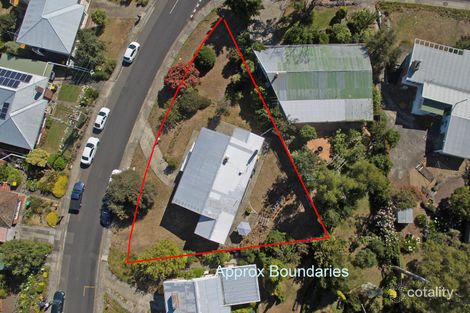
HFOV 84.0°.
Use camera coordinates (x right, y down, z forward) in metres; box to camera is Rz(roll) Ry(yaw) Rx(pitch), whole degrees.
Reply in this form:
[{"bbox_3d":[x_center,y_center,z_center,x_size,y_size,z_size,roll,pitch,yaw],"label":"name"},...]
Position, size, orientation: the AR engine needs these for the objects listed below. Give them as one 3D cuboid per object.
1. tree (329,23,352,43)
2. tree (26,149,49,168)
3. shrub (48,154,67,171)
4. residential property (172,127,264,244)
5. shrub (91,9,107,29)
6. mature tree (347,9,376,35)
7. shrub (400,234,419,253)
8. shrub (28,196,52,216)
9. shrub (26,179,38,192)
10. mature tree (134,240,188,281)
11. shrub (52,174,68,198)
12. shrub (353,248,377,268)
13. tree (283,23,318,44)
[{"bbox_3d":[18.040,-21.000,44.200,3.400,2.600,3.100,0,90,0],"label":"tree"},{"bbox_3d":[-33.953,0.371,44.882,3.944,3.800,3.356,0,81,-1],"label":"tree"},{"bbox_3d":[-32.807,1.104,48.253,3.120,1.800,2.980,0,81,1],"label":"shrub"},{"bbox_3d":[-3.080,3.870,44.400,10.200,6.000,18.200,22,90,0],"label":"residential property"},{"bbox_3d":[-25.696,-26.140,49.376,2.864,3.200,3.419,0,81,-1],"label":"shrub"},{"bbox_3d":[24.358,-25.957,50.057,5.243,3.800,4.494,0,81,-1],"label":"mature tree"},{"bbox_3d":[27.758,13.833,41.533,2.660,1.500,2.750,0,81,1],"label":"shrub"},{"bbox_3d":[-35.470,8.884,47.366,3.830,1.600,3.220,0,81,1],"label":"shrub"},{"bbox_3d":[-37.262,5.333,48.041,1.880,1.500,2.570,0,81,1],"label":"shrub"},{"bbox_3d":[-11.899,16.945,42.459,8.564,4.500,6.502,0,81,-1],"label":"mature tree"},{"bbox_3d":[-32.300,5.560,48.400,2.300,1.700,4.000,17,90,0],"label":"shrub"},{"bbox_3d":[21.998,17.310,44.354,3.905,2.000,3.323,0,81,-1],"label":"shrub"},{"bbox_3d":[11.795,-22.144,47.095,6.400,4.200,3.280,0,81,1],"label":"tree"}]

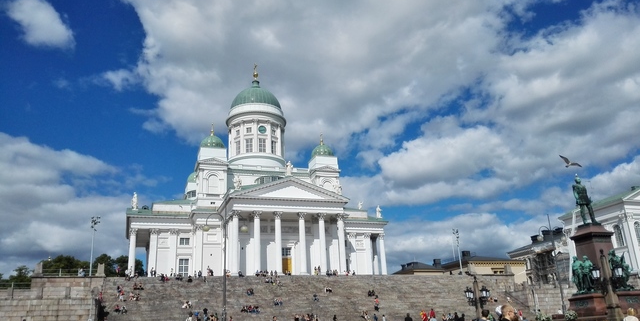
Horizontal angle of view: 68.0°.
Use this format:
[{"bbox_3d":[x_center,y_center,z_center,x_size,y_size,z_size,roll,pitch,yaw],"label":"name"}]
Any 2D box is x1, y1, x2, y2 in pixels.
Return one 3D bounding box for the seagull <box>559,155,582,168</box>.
[{"bbox_3d":[10.552,0.042,20.000,1.150,0.270,0.420,28,-23,-33],"label":"seagull"}]

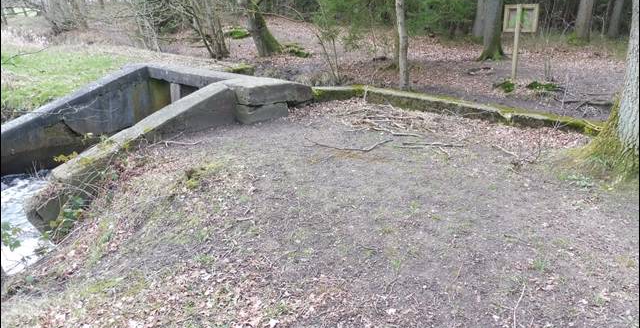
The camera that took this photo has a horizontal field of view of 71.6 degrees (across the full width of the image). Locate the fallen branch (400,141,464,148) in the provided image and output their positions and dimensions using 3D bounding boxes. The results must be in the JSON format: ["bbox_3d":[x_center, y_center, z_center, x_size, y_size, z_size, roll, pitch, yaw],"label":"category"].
[{"bbox_3d":[1.550,-0.271,6.080,0.850,0.060,0.110,3,18,9],"label":"fallen branch"}]

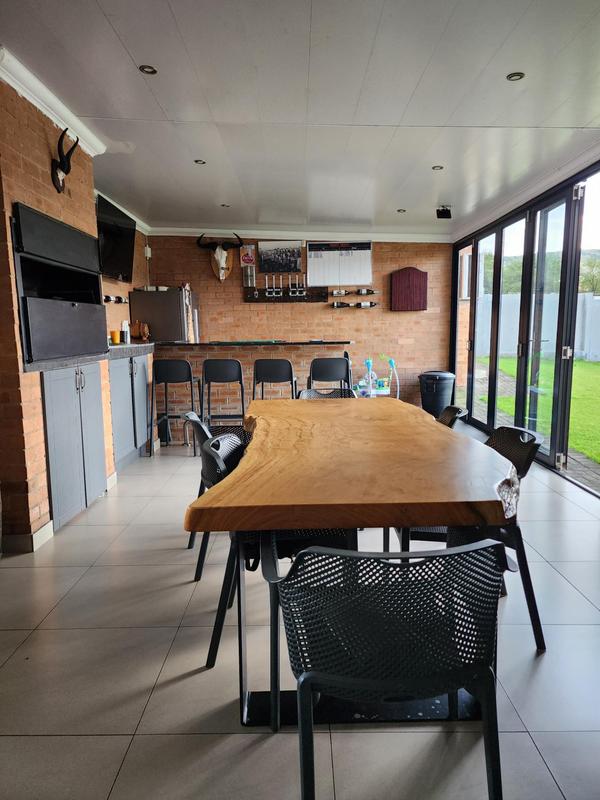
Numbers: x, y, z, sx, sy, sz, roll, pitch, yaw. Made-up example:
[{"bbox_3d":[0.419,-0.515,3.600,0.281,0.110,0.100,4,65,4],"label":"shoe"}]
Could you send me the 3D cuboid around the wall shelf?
[{"bbox_3d":[-0.193,-1.451,7.336,1.150,0.205,0.100,-1,7,0],"label":"wall shelf"}]

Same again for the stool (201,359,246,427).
[{"bbox_3d":[-0.760,0.051,5.465,0.460,0.965,0.530,-1,7,0],"label":"stool"}]

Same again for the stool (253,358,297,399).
[{"bbox_3d":[-0.236,0.039,5.500,0.470,0.980,0.510,0,7,5],"label":"stool"}]

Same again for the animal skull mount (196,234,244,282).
[{"bbox_3d":[-1.071,-1.899,7.132,0.640,0.660,0.250,-1,7,-1],"label":"animal skull mount"}]

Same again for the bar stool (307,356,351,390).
[{"bbox_3d":[0.287,0.033,5.497,0.470,0.980,0.510,-1,7,-4],"label":"bar stool"}]

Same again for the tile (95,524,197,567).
[{"bbox_3d":[-0.799,0.844,3.111,0.600,0.010,0.600,-1,7,0],"label":"tile"}]

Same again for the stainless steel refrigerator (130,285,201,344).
[{"bbox_3d":[-1.593,-0.457,6.550,0.680,1.730,0.720,0,7,7],"label":"stainless steel refrigerator"}]

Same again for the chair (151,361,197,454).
[{"bbox_3d":[-1.260,0.057,5.469,0.460,0.965,0.530,-1,7,0],"label":"chair"}]

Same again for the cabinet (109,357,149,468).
[{"bbox_3d":[-1.844,0.094,5.139,0.470,1.000,1.150,-1,7,0],"label":"cabinet"}]

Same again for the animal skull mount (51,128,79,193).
[{"bbox_3d":[-1.461,-1.471,3.305,0.145,0.360,0.200,-1,7,0],"label":"animal skull mount"}]

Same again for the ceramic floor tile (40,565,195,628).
[{"bbox_3d":[-0.805,0.924,2.527,0.600,0.010,0.600,-1,7,0],"label":"ceramic floor tile"}]

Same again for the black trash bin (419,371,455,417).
[{"bbox_3d":[1.855,-0.037,7.167,0.490,0.660,0.490,-1,7,0],"label":"black trash bin"}]

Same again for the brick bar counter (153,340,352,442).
[{"bbox_3d":[-0.489,-0.073,5.790,2.060,1.120,0.500,-1,7,0],"label":"brick bar counter"}]

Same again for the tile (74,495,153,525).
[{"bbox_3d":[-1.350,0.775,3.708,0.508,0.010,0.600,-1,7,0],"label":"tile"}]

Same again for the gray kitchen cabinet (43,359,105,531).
[{"bbox_3d":[-1.770,0.272,3.649,0.520,1.000,0.900,-1,7,0],"label":"gray kitchen cabinet"}]

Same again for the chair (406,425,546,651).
[{"bbox_3d":[0.672,0.541,2.194,0.570,0.800,0.580,0,7,2],"label":"chair"}]

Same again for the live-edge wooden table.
[{"bbox_3d":[0.204,0.516,2.505,1.060,0.768,2.200,-1,7,-1],"label":"live-edge wooden table"}]

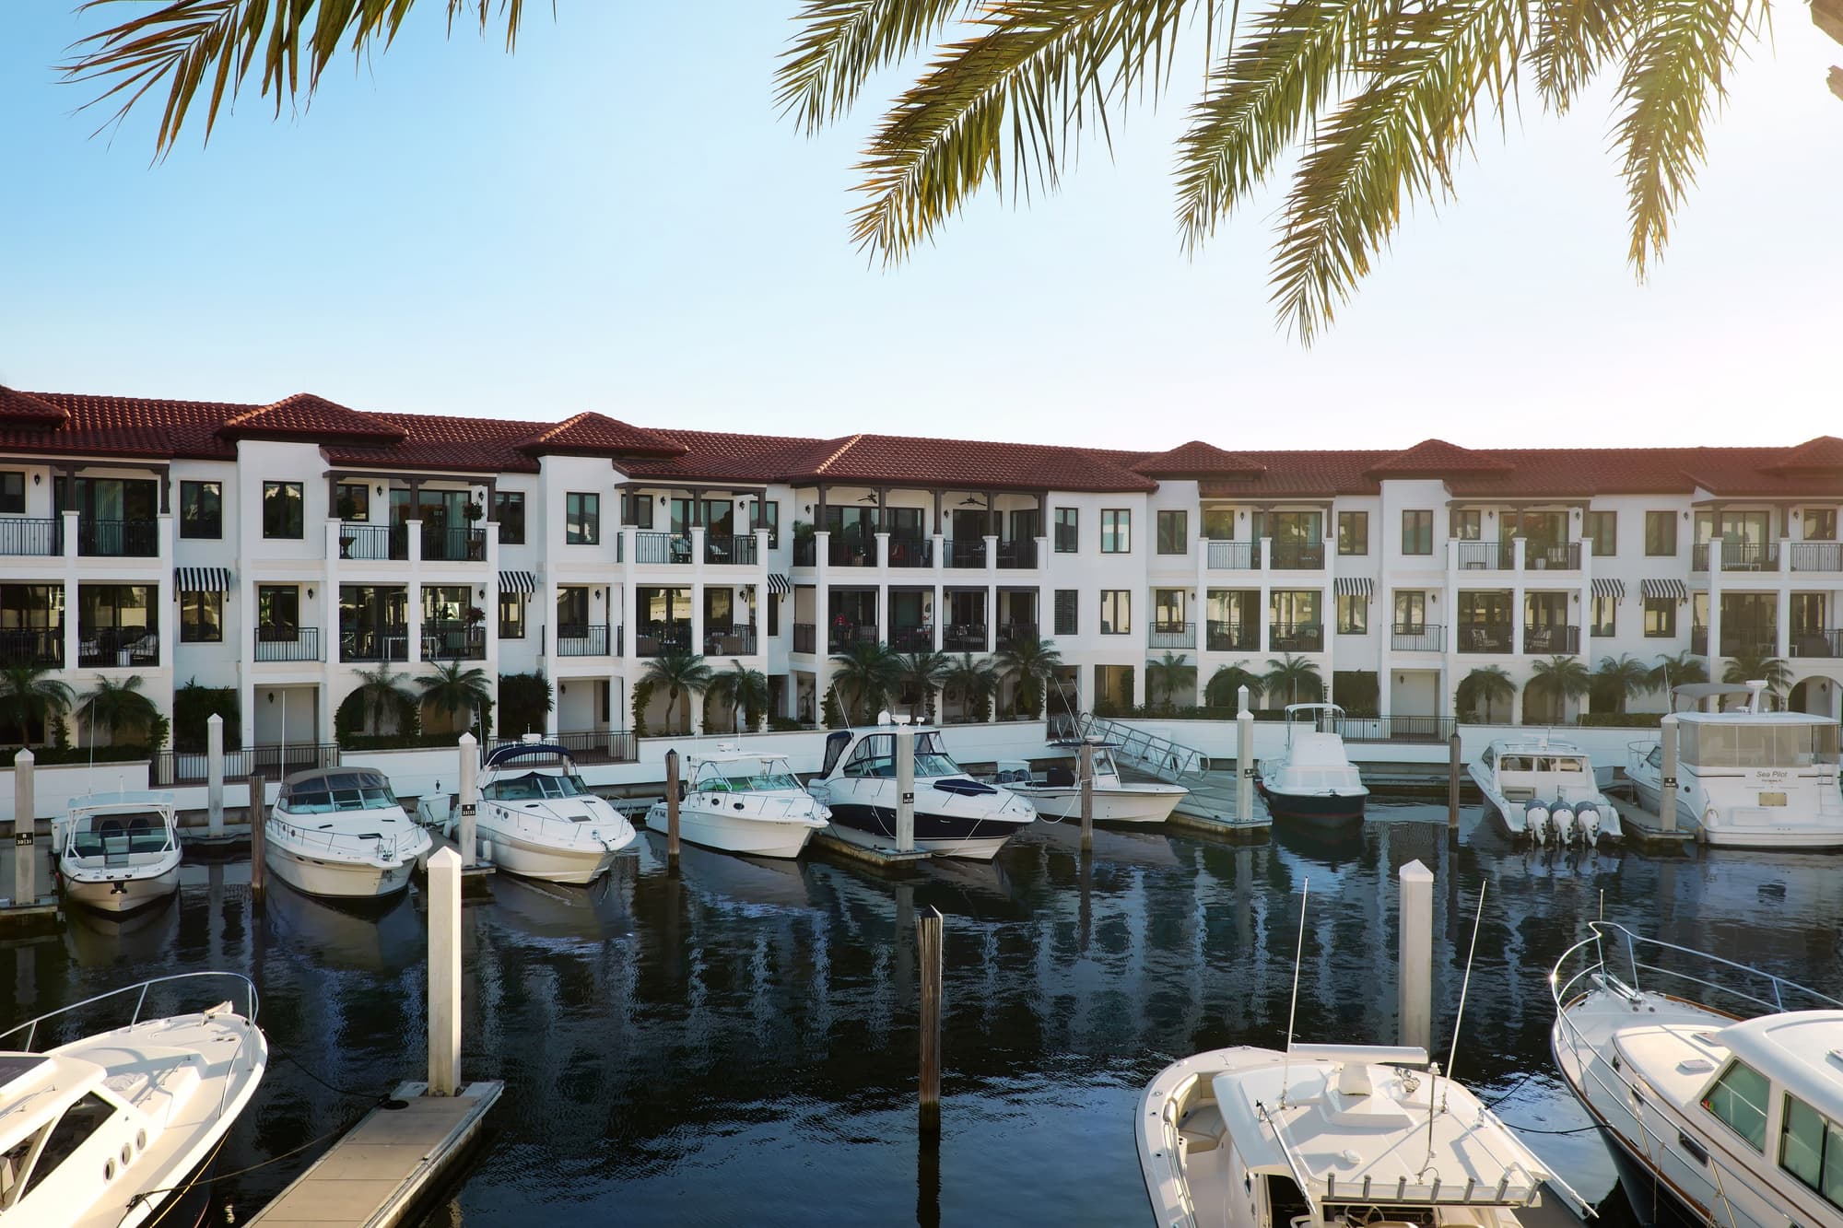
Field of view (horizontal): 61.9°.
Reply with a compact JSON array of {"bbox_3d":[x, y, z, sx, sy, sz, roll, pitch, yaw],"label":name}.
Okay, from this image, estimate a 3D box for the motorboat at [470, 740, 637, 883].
[{"bbox_3d":[-9.883,5.006,40.196,3.100,3.300,8.900,0,1,-32],"label":"motorboat"}]

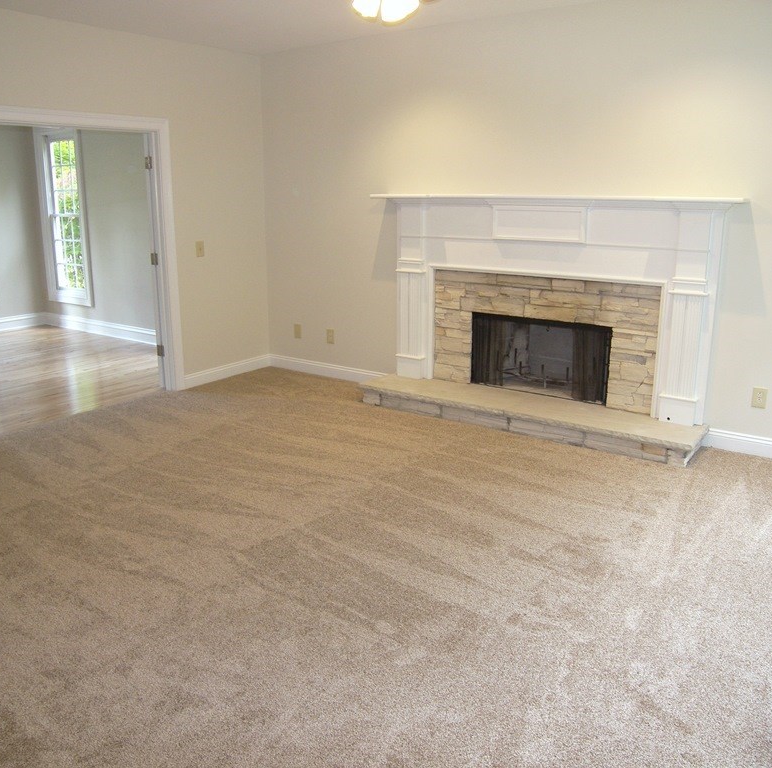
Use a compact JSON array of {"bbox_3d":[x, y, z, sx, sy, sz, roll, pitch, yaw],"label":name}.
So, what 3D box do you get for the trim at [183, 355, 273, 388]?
[{"bbox_3d":[-1.383,-0.116,6.297,0.020,0.118,1.017,10,18,34],"label":"trim"}]

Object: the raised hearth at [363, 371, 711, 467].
[{"bbox_3d":[0.927,0.210,5.053,2.454,0.141,0.473,10,18,34],"label":"raised hearth"}]

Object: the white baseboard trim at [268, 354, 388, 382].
[{"bbox_3d":[-0.517,-0.120,6.322,1.366,0.118,0.020,10,18,34],"label":"white baseboard trim"}]

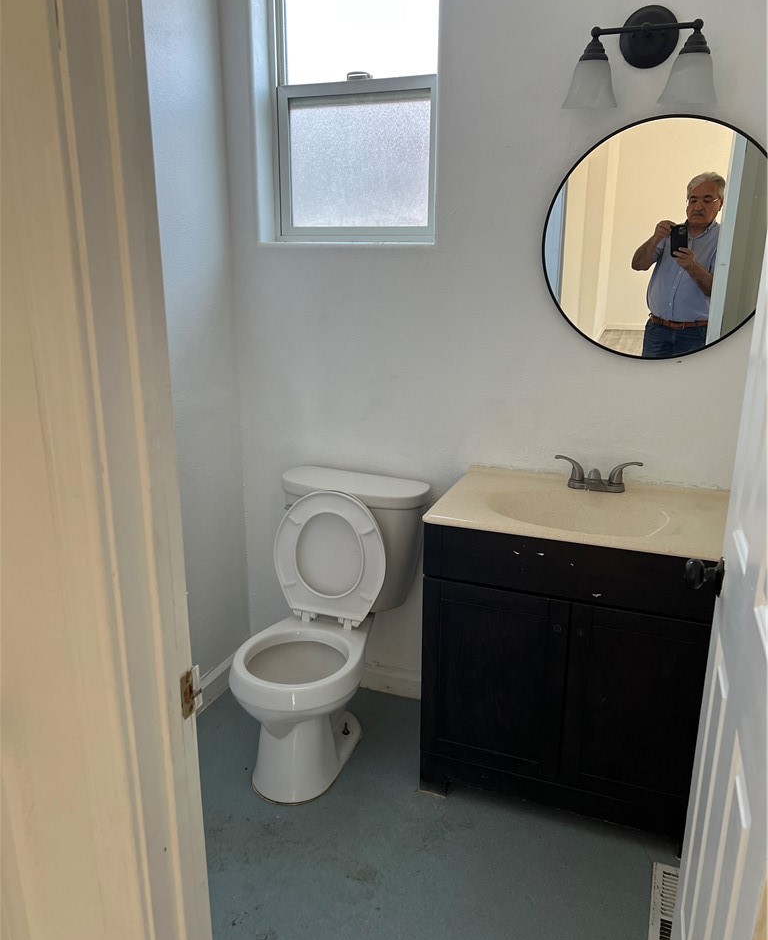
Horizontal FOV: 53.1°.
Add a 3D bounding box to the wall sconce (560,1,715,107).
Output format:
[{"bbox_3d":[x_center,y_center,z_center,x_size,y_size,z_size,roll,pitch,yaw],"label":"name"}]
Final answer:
[{"bbox_3d":[0.611,-0.984,1.818,0.356,0.233,0.174,6,18,20],"label":"wall sconce"}]

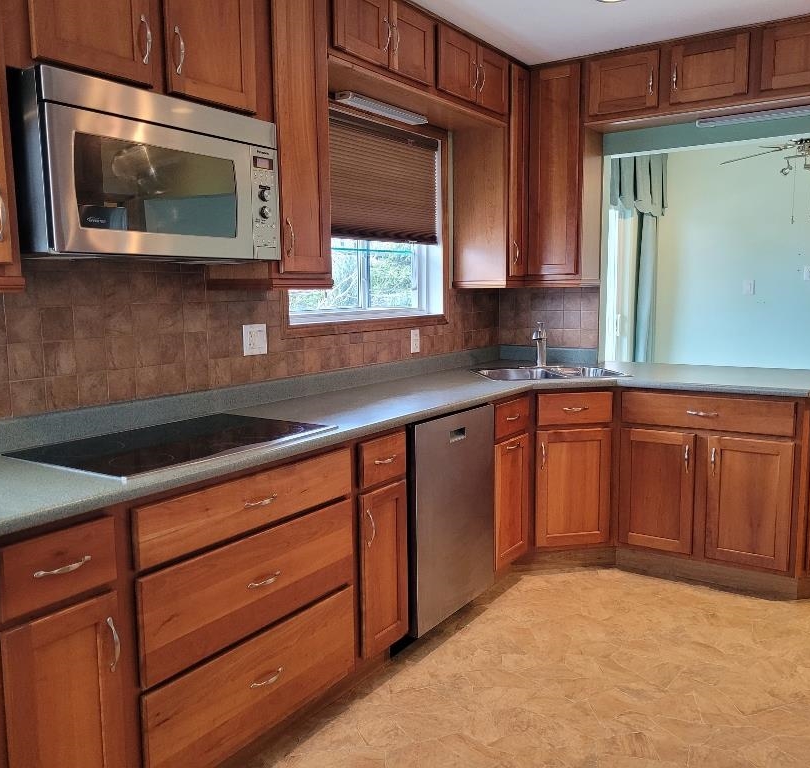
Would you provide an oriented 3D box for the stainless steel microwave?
[{"bbox_3d":[-0.786,-0.571,2.211,0.425,0.423,0.760,4,9,34],"label":"stainless steel microwave"}]

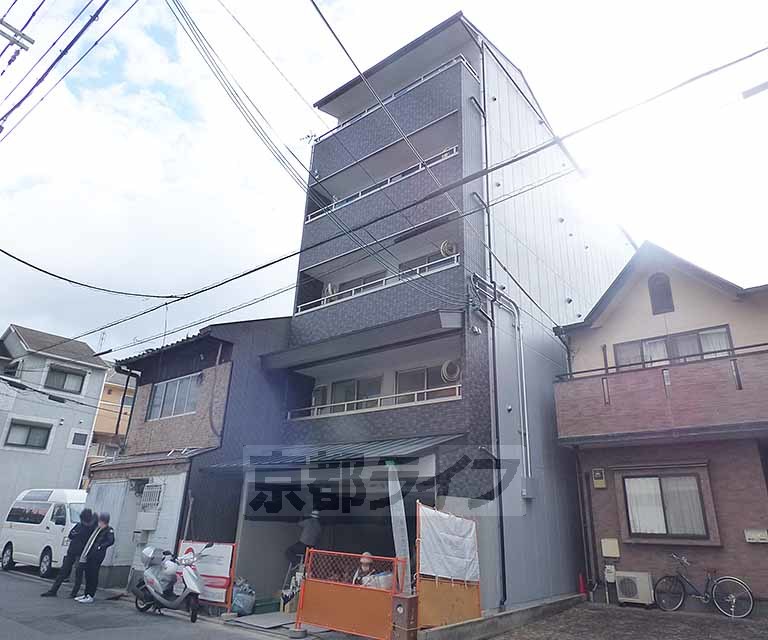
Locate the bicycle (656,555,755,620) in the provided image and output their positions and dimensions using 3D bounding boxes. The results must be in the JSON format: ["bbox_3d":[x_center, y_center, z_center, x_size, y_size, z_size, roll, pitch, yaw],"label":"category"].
[{"bbox_3d":[6.154,5.178,9.056,1.700,1.020,0.550,-9,-23,26],"label":"bicycle"}]

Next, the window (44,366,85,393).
[{"bbox_3d":[-15.070,2.913,21.934,0.140,0.982,1.553,-13,-25,34],"label":"window"}]

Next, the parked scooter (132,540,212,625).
[{"bbox_3d":[-3.591,4.392,7.864,1.680,1.100,0.650,-10,-23,27],"label":"parked scooter"}]

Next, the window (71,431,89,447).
[{"bbox_3d":[-14.422,5.687,21.946,0.120,0.552,0.637,-13,-25,34],"label":"window"}]

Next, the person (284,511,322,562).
[{"bbox_3d":[-1.800,5.110,10.200,0.620,1.700,0.520,-5,-24,18],"label":"person"}]

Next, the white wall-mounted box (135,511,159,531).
[{"bbox_3d":[-5.321,4.536,10.393,0.550,0.380,0.170,-12,-27,31],"label":"white wall-mounted box"}]

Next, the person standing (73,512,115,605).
[{"bbox_3d":[-5.766,4.721,9.270,0.520,1.630,0.450,-10,-23,29],"label":"person standing"}]

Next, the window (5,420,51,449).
[{"bbox_3d":[-15.640,5.079,20.395,0.140,1.062,1.574,-13,-25,34],"label":"window"}]

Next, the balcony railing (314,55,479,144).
[{"bbox_3d":[0.222,-6.155,14.068,5.247,0.330,1.172,-13,-25,34],"label":"balcony railing"}]

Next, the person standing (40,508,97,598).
[{"bbox_3d":[-6.489,4.813,9.615,0.550,1.660,0.650,-5,-21,18],"label":"person standing"}]

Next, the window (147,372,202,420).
[{"bbox_3d":[-5.550,2.049,12.202,2.335,1.028,0.140,-13,-25,34],"label":"window"}]

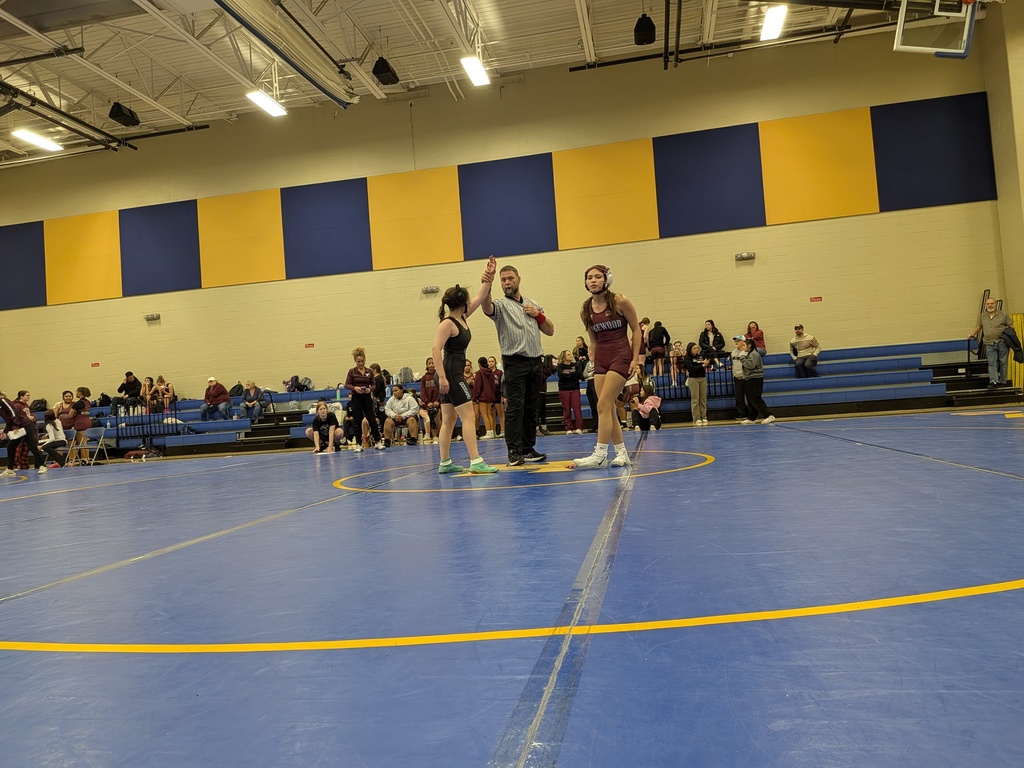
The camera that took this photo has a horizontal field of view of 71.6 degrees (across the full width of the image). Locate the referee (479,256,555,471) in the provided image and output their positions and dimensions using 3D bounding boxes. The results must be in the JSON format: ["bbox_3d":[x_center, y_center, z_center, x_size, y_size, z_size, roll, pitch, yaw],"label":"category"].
[{"bbox_3d":[0.056,-0.186,6.600,0.660,1.804,0.500,-4,-2,-1],"label":"referee"}]

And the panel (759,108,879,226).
[{"bbox_3d":[7.072,-4.988,16.422,2.420,2.440,0.050,-4,-2,11],"label":"panel"}]

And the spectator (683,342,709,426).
[{"bbox_3d":[3.492,-0.001,13.440,0.450,1.567,0.350,-2,-3,-34],"label":"spectator"}]

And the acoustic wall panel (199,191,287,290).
[{"bbox_3d":[-7.276,-3.891,19.155,2.440,2.440,0.050,-4,-2,11],"label":"acoustic wall panel"}]

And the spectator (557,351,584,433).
[{"bbox_3d":[1.123,0.160,13.750,0.480,1.601,0.320,-4,-2,2],"label":"spectator"}]

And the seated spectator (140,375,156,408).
[{"bbox_3d":[-9.702,0.315,18.977,0.420,0.987,0.620,-4,-2,11],"label":"seated spectator"}]

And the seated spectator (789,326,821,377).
[{"bbox_3d":[6.306,-0.698,15.254,0.600,1.127,0.750,-5,-2,14],"label":"seated spectator"}]

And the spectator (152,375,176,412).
[{"bbox_3d":[-9.232,0.283,18.889,0.430,1.028,0.620,-4,-2,11],"label":"spectator"}]

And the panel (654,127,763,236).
[{"bbox_3d":[4.682,-4.800,16.846,2.430,2.430,0.050,-4,-2,11],"label":"panel"}]

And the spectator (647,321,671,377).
[{"bbox_3d":[3.388,-0.738,16.241,0.500,1.440,0.500,-4,-2,11],"label":"spectator"}]

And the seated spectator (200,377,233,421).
[{"bbox_3d":[-7.412,0.377,17.824,0.650,1.069,0.750,-4,-2,12],"label":"seated spectator"}]

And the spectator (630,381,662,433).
[{"bbox_3d":[2.391,0.399,12.630,0.520,0.830,0.620,-6,-3,37],"label":"spectator"}]

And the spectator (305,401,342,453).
[{"bbox_3d":[-3.484,0.767,13.118,0.680,0.930,0.750,-4,-2,-9],"label":"spectator"}]

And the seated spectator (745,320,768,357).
[{"bbox_3d":[5.532,-0.877,16.132,0.470,1.071,0.640,-4,-2,11],"label":"seated spectator"}]

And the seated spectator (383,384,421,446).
[{"bbox_3d":[-2.103,0.578,13.626,0.660,1.170,0.780,-4,-2,-3],"label":"seated spectator"}]

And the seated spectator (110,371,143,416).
[{"bbox_3d":[-10.278,0.273,18.930,0.600,1.175,0.750,-5,-3,27],"label":"seated spectator"}]

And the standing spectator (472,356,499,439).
[{"bbox_3d":[-0.558,0.284,14.400,0.330,1.626,0.450,-6,-3,37],"label":"standing spectator"}]

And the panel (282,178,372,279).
[{"bbox_3d":[-4.878,-4.069,18.631,2.430,2.430,0.050,-4,-2,11],"label":"panel"}]

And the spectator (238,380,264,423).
[{"bbox_3d":[-6.483,0.427,17.705,0.520,1.013,0.640,-4,-2,11],"label":"spectator"}]

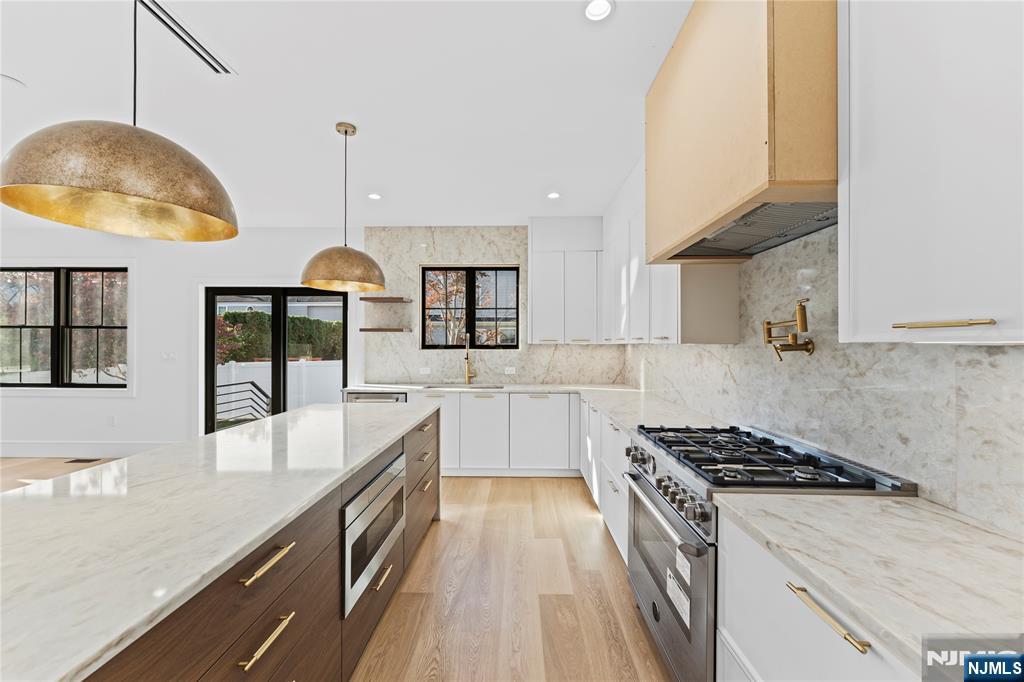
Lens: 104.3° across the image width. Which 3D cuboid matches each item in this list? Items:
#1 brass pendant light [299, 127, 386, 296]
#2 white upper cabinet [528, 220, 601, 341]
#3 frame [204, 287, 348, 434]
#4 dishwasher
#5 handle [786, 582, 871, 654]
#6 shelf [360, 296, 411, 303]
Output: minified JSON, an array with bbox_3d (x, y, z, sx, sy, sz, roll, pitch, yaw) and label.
[{"bbox_3d":[-1.051,-0.846,2.520,0.486,1.008,0.486,0,0,1],"label":"brass pendant light"},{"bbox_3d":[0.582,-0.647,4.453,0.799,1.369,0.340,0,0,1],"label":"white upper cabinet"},{"bbox_3d":[-2.806,0.377,4.822,1.752,2.035,0.120,0,0,1],"label":"frame"},{"bbox_3d":[-1.364,0.966,4.309,0.613,0.875,0.600,0,0,1],"label":"dishwasher"},{"bbox_3d":[0.608,0.527,0.774,0.029,0.014,0.201,0,0,1],"label":"handle"},{"bbox_3d":[-1.423,-0.457,4.507,0.480,0.038,0.300,0,0,1],"label":"shelf"}]

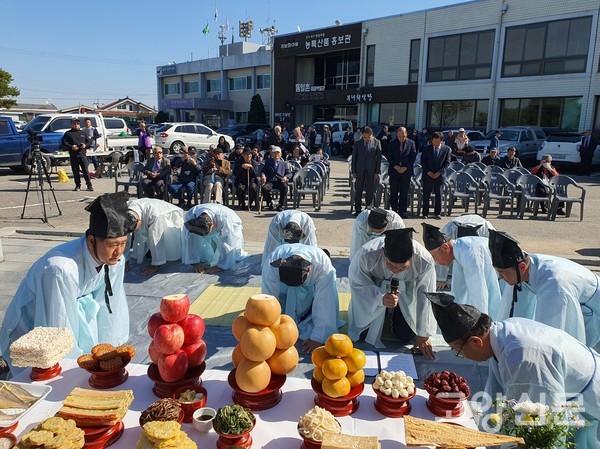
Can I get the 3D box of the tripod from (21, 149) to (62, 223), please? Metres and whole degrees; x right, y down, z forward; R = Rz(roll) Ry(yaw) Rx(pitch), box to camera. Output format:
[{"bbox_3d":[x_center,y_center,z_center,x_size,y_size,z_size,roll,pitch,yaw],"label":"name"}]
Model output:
[{"bbox_3d":[-4.286,-0.668,7.519,0.620,1.180,0.620,-11,17,-44],"label":"tripod"}]

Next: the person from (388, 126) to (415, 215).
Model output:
[{"bbox_3d":[1.901,-0.925,8.149,0.507,1.648,0.351,3,12,10],"label":"person"}]

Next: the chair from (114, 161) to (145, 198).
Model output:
[{"bbox_3d":[-3.766,-1.043,10.257,0.560,0.790,0.560,3,12,11],"label":"chair"}]

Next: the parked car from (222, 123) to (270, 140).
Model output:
[{"bbox_3d":[-4.441,-6.801,34.958,1.850,1.680,4.650,13,17,43],"label":"parked car"}]

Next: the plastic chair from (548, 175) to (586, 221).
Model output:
[{"bbox_3d":[4.921,-0.502,8.456,0.560,0.790,0.560,2,12,7],"label":"plastic chair"}]

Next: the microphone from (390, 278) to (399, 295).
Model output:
[{"bbox_3d":[0.635,0.481,2.995,0.052,0.230,0.052,5,6,-1],"label":"microphone"}]

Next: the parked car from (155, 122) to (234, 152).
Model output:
[{"bbox_3d":[-6.261,-5.008,26.461,4.500,1.700,1.850,-9,16,-39],"label":"parked car"}]

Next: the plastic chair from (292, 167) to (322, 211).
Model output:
[{"bbox_3d":[0.171,-0.715,9.070,0.570,0.800,0.550,3,12,6],"label":"plastic chair"}]

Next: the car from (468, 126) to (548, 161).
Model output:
[{"bbox_3d":[9.972,-3.491,20.745,5.300,1.760,1.840,-10,17,-43],"label":"car"}]

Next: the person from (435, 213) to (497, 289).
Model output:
[{"bbox_3d":[1.796,0.249,4.954,0.640,0.670,0.930,4,12,14],"label":"person"}]

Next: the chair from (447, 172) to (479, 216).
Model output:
[{"bbox_3d":[3.161,-0.601,8.771,0.560,0.790,0.560,3,12,10],"label":"chair"}]

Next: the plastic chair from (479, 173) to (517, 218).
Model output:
[{"bbox_3d":[3.774,-0.557,8.613,0.560,0.790,0.560,3,12,8],"label":"plastic chair"}]

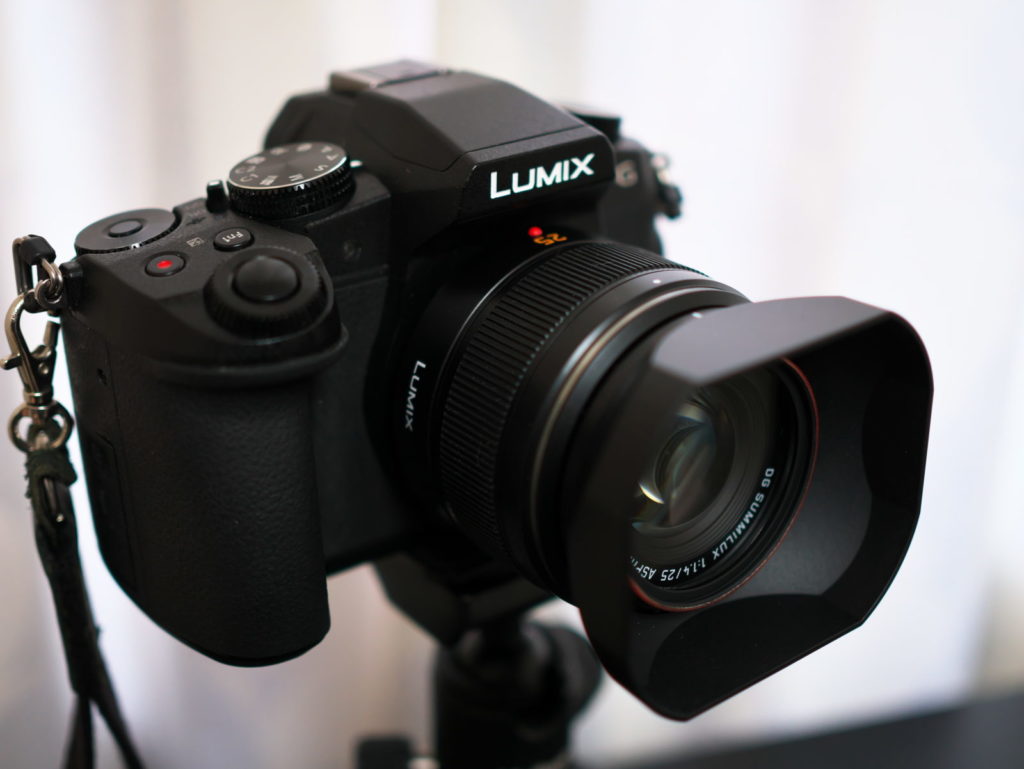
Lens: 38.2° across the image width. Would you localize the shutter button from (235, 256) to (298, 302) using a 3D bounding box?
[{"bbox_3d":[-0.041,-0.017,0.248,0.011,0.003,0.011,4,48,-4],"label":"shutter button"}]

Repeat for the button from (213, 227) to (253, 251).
[{"bbox_3d":[-0.049,-0.026,0.263,0.007,0.001,0.007,-3,33,2],"label":"button"}]

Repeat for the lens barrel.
[{"bbox_3d":[0.025,0.011,0.274,0.073,0.063,0.072,-19,31,-33],"label":"lens barrel"}]

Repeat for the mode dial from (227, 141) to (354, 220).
[{"bbox_3d":[-0.041,-0.038,0.276,0.023,0.006,0.023,-6,31,4],"label":"mode dial"}]

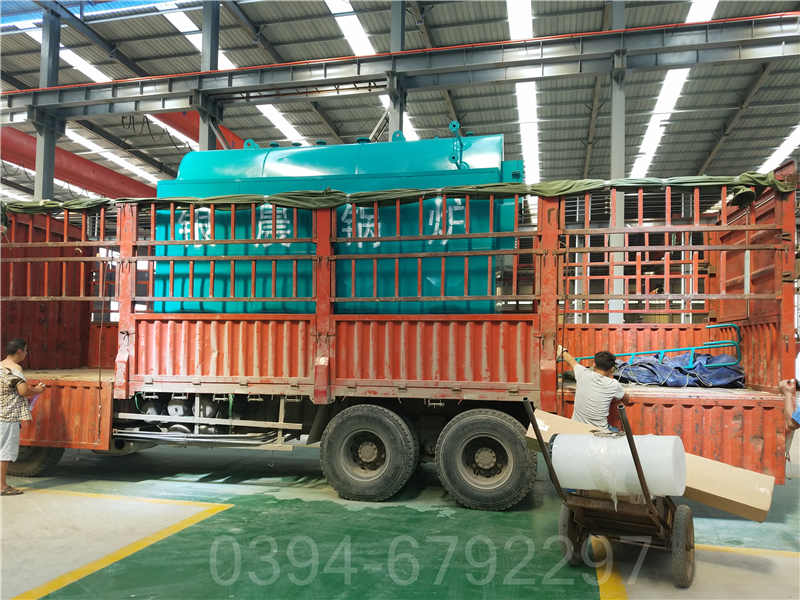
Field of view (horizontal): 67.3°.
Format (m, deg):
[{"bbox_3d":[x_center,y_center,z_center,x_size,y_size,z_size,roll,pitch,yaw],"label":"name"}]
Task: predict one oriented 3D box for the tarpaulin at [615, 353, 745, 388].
[{"bbox_3d":[3.400,0.850,7.520,1.450,0.420,0.850,0,-4,13],"label":"tarpaulin"}]

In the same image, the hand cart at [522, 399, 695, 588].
[{"bbox_3d":[1.630,1.399,4.458,0.920,1.400,1.530,-2,-4,34],"label":"hand cart"}]

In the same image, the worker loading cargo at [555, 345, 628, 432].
[{"bbox_3d":[1.810,1.290,5.570,0.680,1.740,0.580,-1,-4,19],"label":"worker loading cargo"}]

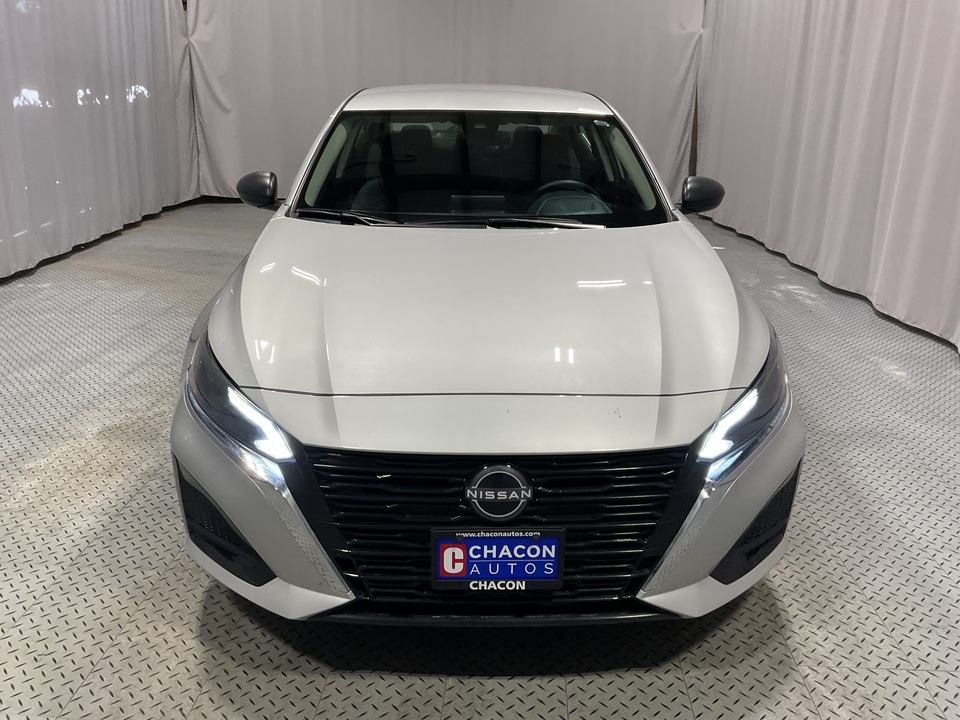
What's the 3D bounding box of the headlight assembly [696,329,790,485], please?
[{"bbox_3d":[0.686,0.102,2.156,0.400,0.260,0.420,-4,20,-13],"label":"headlight assembly"}]

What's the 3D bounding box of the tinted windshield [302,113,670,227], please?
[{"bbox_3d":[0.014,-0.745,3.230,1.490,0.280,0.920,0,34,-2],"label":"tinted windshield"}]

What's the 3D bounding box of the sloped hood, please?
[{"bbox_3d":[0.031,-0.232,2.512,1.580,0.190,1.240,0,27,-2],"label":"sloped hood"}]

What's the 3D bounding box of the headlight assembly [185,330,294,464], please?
[{"bbox_3d":[-0.607,0.078,2.115,0.400,0.230,0.420,4,19,10],"label":"headlight assembly"}]

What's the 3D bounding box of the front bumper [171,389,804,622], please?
[{"bbox_3d":[0.039,0.317,2.137,1.800,0.550,0.580,0,19,-2],"label":"front bumper"}]

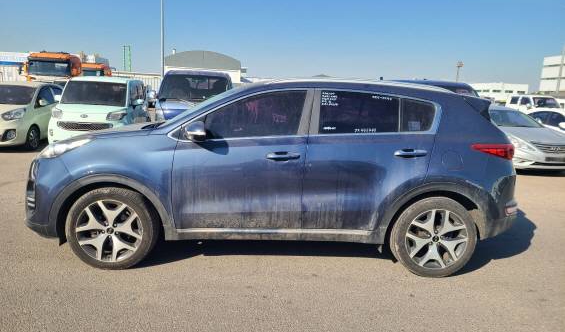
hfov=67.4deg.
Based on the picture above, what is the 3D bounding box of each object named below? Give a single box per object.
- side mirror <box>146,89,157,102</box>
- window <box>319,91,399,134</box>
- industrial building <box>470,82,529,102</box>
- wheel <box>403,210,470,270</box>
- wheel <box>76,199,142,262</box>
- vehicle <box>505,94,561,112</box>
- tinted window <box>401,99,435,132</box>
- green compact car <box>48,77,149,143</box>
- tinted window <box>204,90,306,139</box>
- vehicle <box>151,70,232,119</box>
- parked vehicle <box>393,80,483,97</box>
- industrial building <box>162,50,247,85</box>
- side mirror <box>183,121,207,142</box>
[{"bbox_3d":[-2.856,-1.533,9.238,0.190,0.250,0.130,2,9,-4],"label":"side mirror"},{"bbox_3d":[0.632,-0.426,3.468,0.665,0.368,0.070,2,-5,-4],"label":"window"},{"bbox_3d":[61.770,-21.172,130.803,20.000,7.550,16.000,3,9,2],"label":"industrial building"},{"bbox_3d":[1.281,0.600,3.590,0.515,0.515,0.190,2,9,-3],"label":"wheel"},{"bbox_3d":[-1.385,0.513,3.467,0.515,0.515,0.190,2,9,-3],"label":"wheel"},{"bbox_3d":[12.031,-2.341,20.498,1.780,1.920,4.800,2,9,-2],"label":"vehicle"},{"bbox_3d":[1.140,-0.420,3.576,0.310,0.290,0.060,2,-5,-3],"label":"tinted window"},{"bbox_3d":[-4.299,-1.302,10.298,1.600,1.700,3.600,1,10,-10],"label":"green compact car"},{"bbox_3d":[-0.213,-0.419,3.485,0.830,0.430,0.070,2,-5,-3],"label":"tinted window"},{"bbox_3d":[-2.081,-1.524,11.513,1.750,1.950,5.060,2,9,-4],"label":"vehicle"},{"bbox_3d":[3.369,-1.222,11.453,1.820,1.950,5.000,1,9,-6],"label":"parked vehicle"},{"bbox_3d":[-16.840,-18.523,90.491,14.300,9.400,17.000,1,9,-10],"label":"industrial building"},{"bbox_3d":[-0.685,-0.268,3.278,0.170,0.165,0.240,2,9,-3],"label":"side mirror"}]

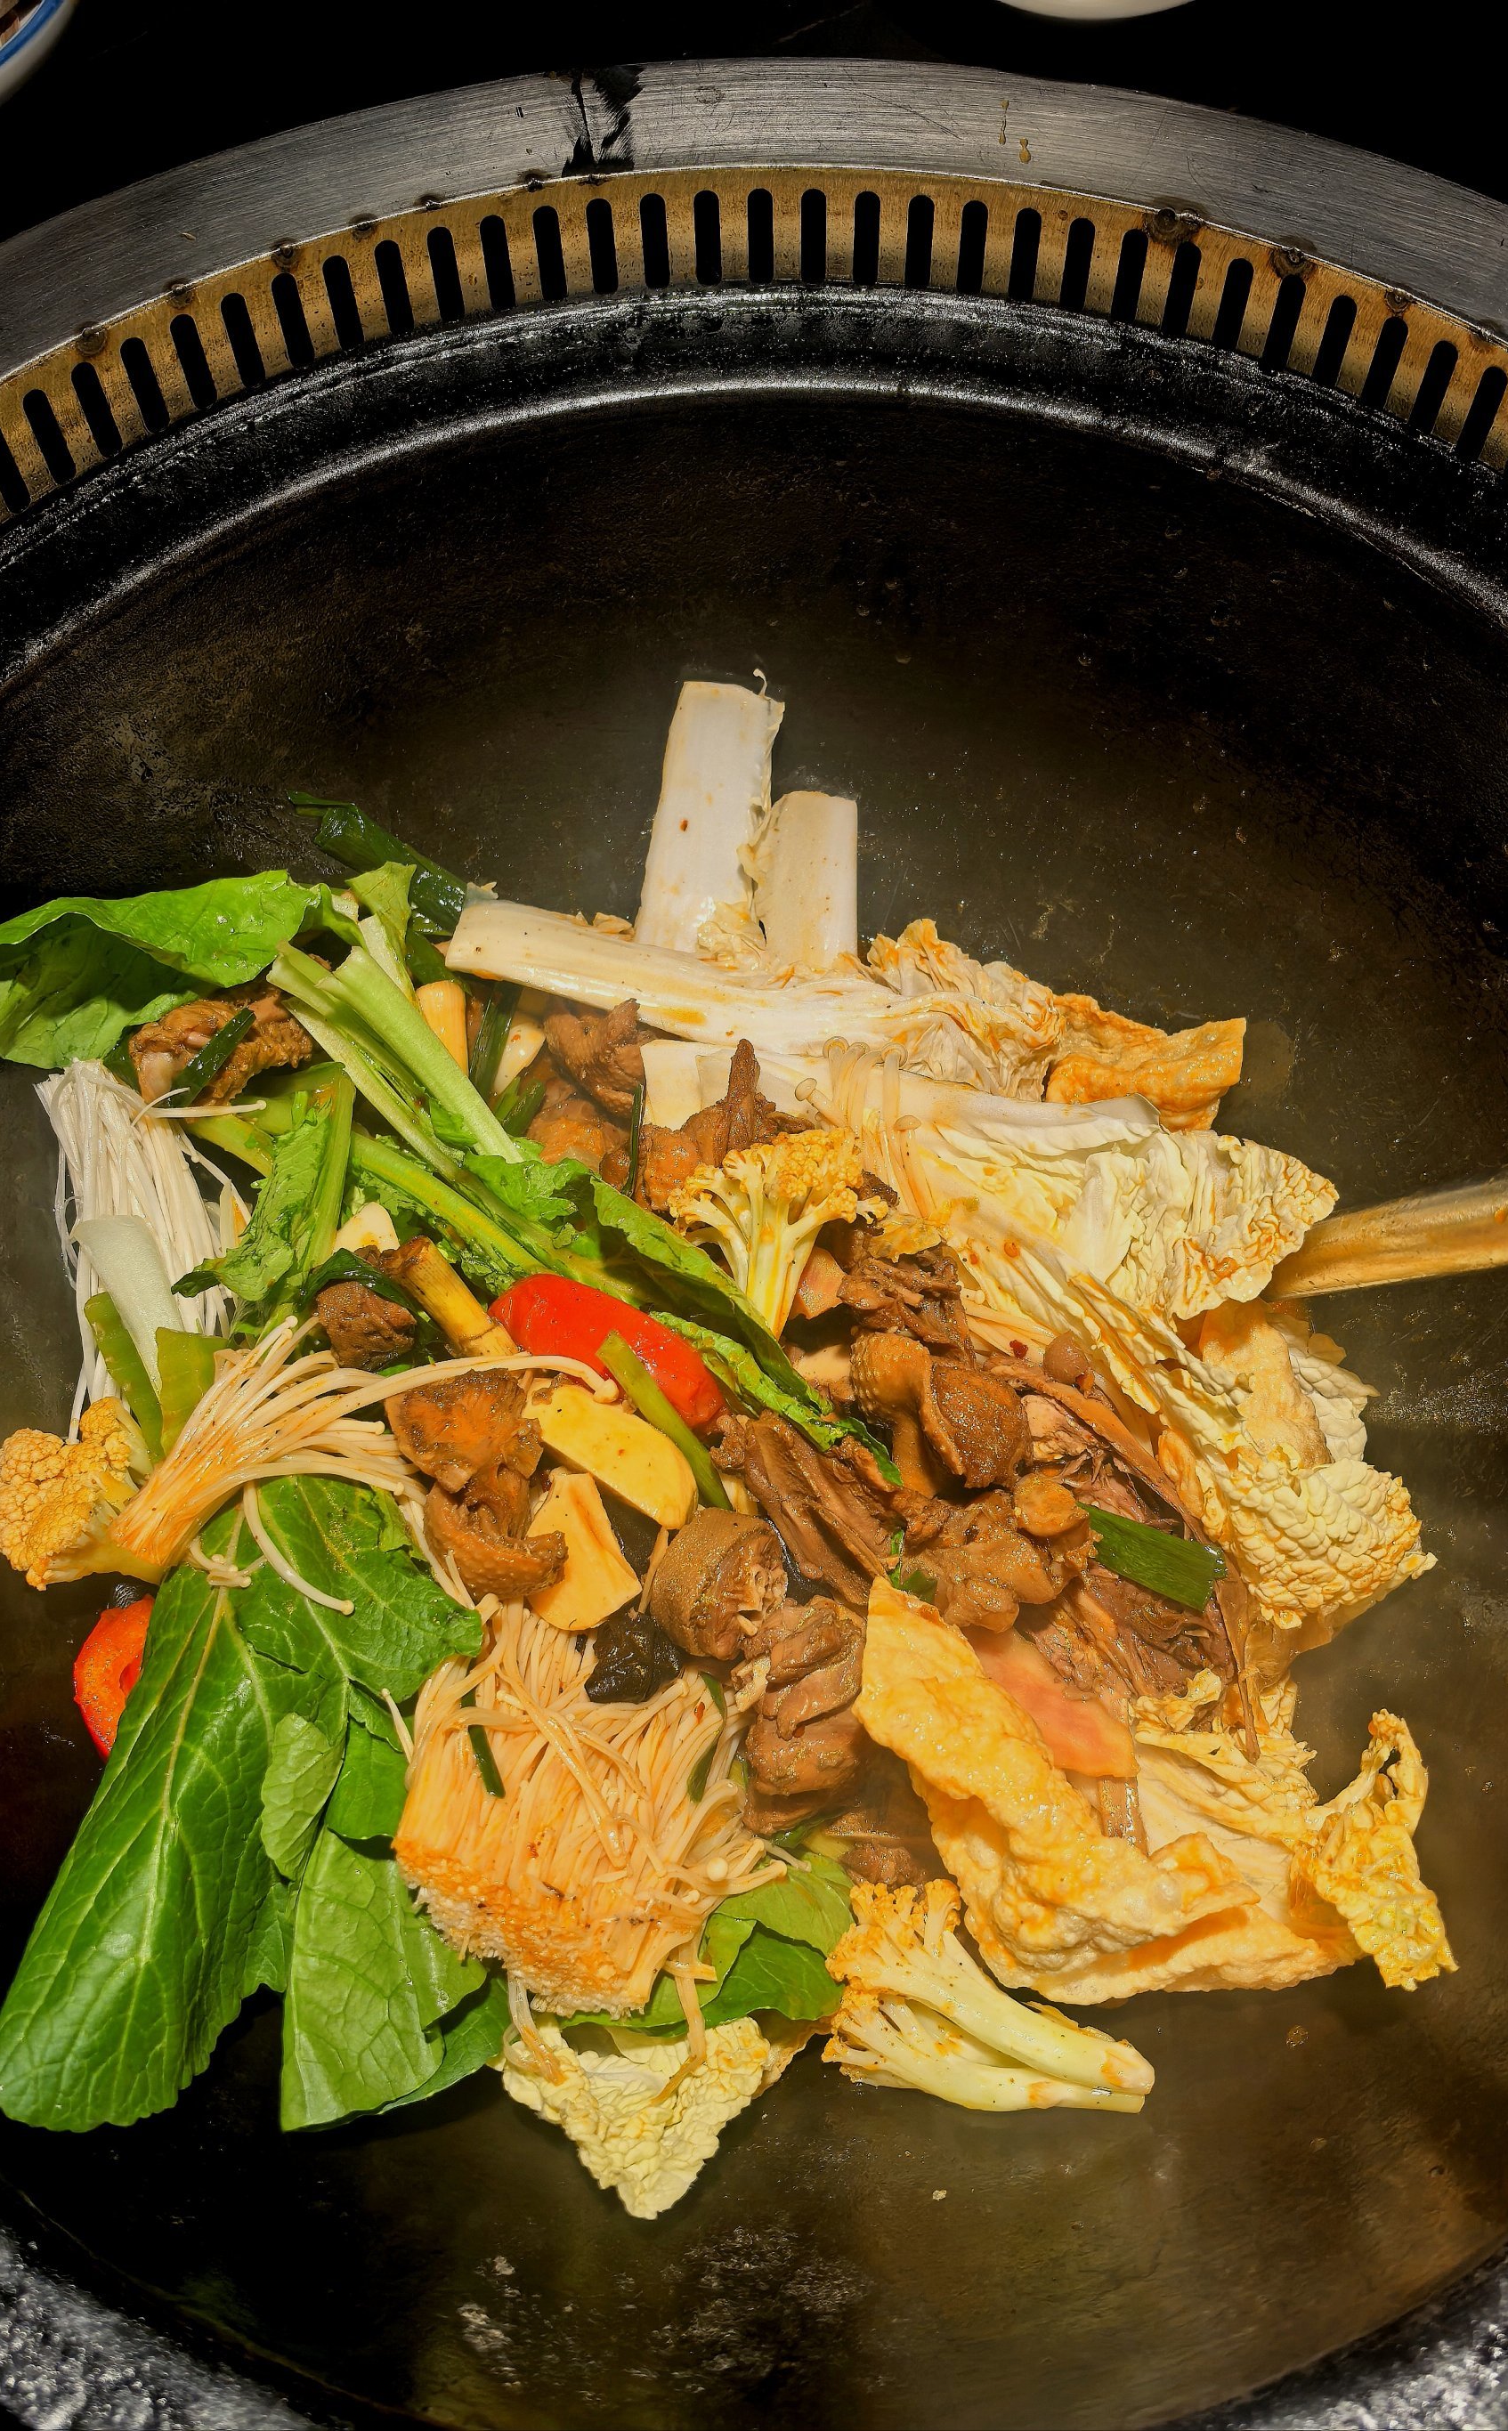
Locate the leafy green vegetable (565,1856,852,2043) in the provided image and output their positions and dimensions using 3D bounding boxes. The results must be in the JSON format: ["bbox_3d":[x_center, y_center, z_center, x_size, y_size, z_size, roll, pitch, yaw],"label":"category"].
[{"bbox_3d":[-0.010,0.162,0.417,0.062,0.020,0.040,0,66,0],"label":"leafy green vegetable"}]

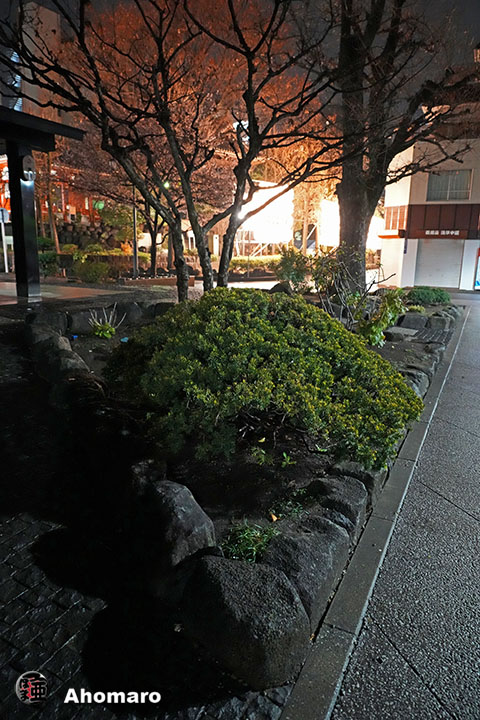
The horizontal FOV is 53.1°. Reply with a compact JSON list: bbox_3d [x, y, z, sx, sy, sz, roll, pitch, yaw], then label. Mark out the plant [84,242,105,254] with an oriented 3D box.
[{"bbox_3d":[-6.366,-4.856,21.000,0.900,0.600,0.750,1,11,0],"label":"plant"}]

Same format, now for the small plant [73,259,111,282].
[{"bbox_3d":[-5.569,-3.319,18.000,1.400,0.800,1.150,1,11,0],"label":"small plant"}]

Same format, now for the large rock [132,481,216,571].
[{"bbox_3d":[-0.315,0.794,2.435,0.360,0.340,0.500,-2,12,-16],"label":"large rock"}]

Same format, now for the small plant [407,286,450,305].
[{"bbox_3d":[5.812,-1.989,14.800,1.350,0.520,1.100,1,11,0],"label":"small plant"}]

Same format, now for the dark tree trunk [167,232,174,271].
[{"bbox_3d":[-3.909,-6.103,27.000,0.360,2.090,0.360,1,12,0],"label":"dark tree trunk"}]

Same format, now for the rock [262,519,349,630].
[{"bbox_3d":[0.283,0.918,2.224,0.330,0.210,0.600,7,13,26],"label":"rock"}]

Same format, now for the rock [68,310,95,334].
[{"bbox_3d":[-2.775,-0.664,8.632,0.380,0.420,0.600,7,13,26],"label":"rock"}]

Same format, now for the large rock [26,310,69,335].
[{"bbox_3d":[-3.185,-0.593,7.900,0.680,0.420,0.500,1,11,0],"label":"large rock"}]

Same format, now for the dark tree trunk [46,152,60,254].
[{"bbox_3d":[-8.548,-7.127,22.000,0.550,4.800,0.500,1,11,0],"label":"dark tree trunk"}]

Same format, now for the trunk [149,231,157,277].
[{"bbox_3d":[-4.375,-5.275,24.000,0.360,2.340,0.360,1,12,0],"label":"trunk"}]

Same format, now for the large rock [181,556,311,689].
[{"bbox_3d":[0.042,0.949,1.851,0.430,0.290,0.400,7,13,26],"label":"large rock"}]

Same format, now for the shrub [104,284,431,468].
[{"bbox_3d":[0.200,-0.100,4.350,2.800,1.050,2.450,1,11,0],"label":"shrub"}]

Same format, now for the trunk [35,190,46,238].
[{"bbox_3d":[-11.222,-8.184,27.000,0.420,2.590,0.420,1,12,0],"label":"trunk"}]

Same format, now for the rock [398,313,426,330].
[{"bbox_3d":[3.378,-0.764,9.400,0.560,0.360,0.450,1,11,0],"label":"rock"}]

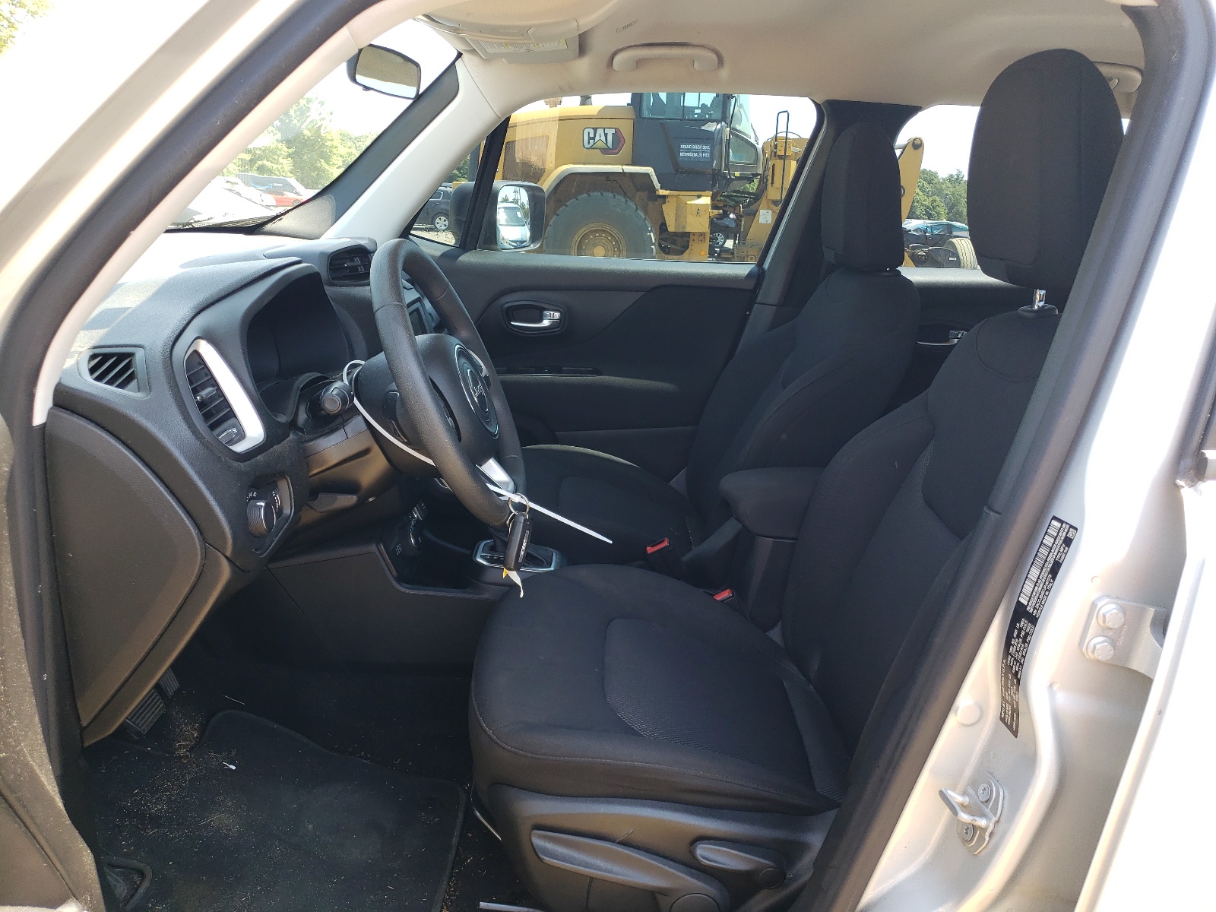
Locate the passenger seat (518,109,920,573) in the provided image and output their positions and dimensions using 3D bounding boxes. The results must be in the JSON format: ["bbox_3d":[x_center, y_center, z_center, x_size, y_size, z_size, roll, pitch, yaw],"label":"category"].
[{"bbox_3d":[0.203,-0.156,1.841,0.760,1.020,0.530,2,15,1],"label":"passenger seat"}]

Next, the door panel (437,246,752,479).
[{"bbox_3d":[-0.108,-0.170,2.206,0.930,0.640,0.130,2,15,1],"label":"door panel"}]

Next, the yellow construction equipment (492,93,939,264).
[{"bbox_3d":[1.918,-3.866,13.081,7.600,3.420,2.750,5,15,12],"label":"yellow construction equipment"}]

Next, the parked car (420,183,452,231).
[{"bbox_3d":[-7.341,-8.802,32.300,4.650,1.700,1.840,-1,15,-9],"label":"parked car"}]

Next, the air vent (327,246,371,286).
[{"bbox_3d":[-0.405,-0.292,1.402,0.040,0.065,0.110,8,16,23],"label":"air vent"}]

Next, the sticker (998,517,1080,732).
[{"bbox_3d":[0.330,0.134,0.708,0.006,0.177,0.032,4,16,-15],"label":"sticker"}]

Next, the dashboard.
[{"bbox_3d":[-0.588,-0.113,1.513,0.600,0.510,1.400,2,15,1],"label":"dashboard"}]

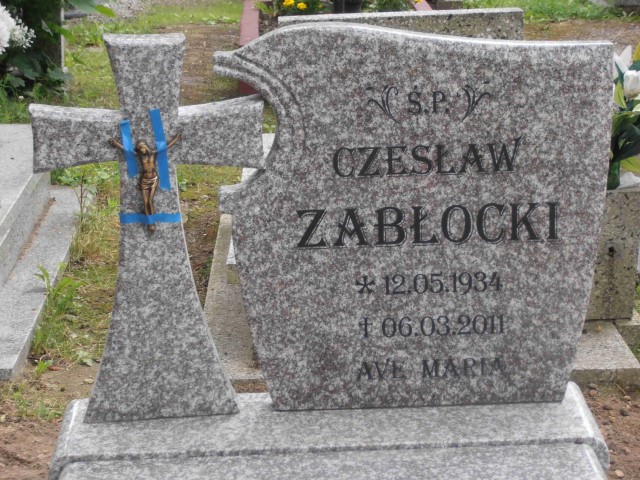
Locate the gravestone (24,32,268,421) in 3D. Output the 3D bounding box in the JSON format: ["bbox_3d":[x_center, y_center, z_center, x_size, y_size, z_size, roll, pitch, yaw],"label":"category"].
[{"bbox_3d":[-0.281,-0.021,3.475,0.387,0.649,0.085,-2,15,-2],"label":"gravestone"}]

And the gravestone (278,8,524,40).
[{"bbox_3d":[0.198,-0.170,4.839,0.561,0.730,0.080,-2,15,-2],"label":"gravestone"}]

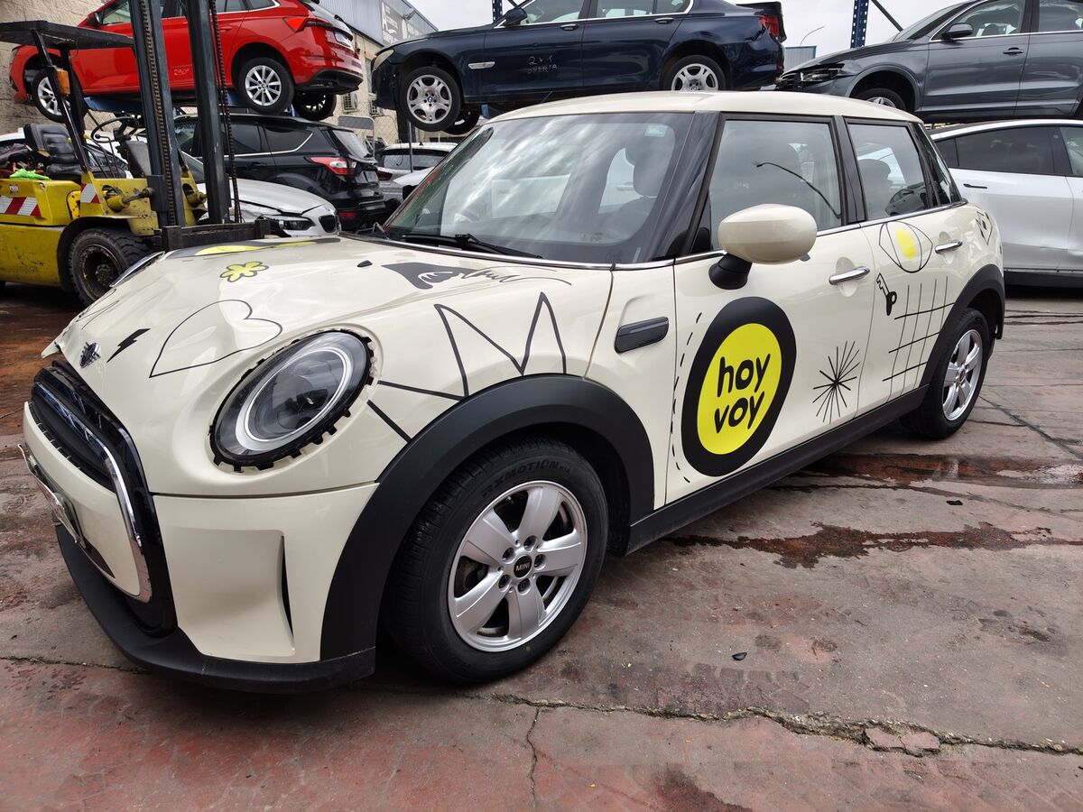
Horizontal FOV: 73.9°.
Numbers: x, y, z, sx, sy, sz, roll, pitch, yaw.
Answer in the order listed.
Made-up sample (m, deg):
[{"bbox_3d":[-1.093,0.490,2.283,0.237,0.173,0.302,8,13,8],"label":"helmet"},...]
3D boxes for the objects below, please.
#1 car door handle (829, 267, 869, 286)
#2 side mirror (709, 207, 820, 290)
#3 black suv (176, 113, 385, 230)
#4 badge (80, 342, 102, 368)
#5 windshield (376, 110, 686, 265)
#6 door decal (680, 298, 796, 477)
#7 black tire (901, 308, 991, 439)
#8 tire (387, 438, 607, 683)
[{"bbox_3d":[0.986,-0.419,2.308,0.255,0.040,0.050,-15,24,-38],"label":"car door handle"},{"bbox_3d":[0.591,-0.432,1.925,0.200,0.215,0.220,-15,24,-38],"label":"side mirror"},{"bbox_3d":[-4.519,-3.307,10.665,4.530,1.690,1.850,4,19,10],"label":"black suv"},{"bbox_3d":[-1.085,-0.124,1.723,0.140,0.060,0.015,21,-8,46],"label":"badge"},{"bbox_3d":[-0.082,-0.757,2.413,1.370,0.130,0.640,21,70,46],"label":"windshield"},{"bbox_3d":[0.589,-0.049,2.111,0.550,0.540,0.040,-15,24,-38],"label":"door decal"},{"bbox_3d":[1.856,-0.161,3.313,0.605,0.605,0.180,-15,24,-38],"label":"black tire"},{"bbox_3d":[-0.095,0.349,1.725,0.605,0.605,0.180,-15,24,-39],"label":"tire"}]

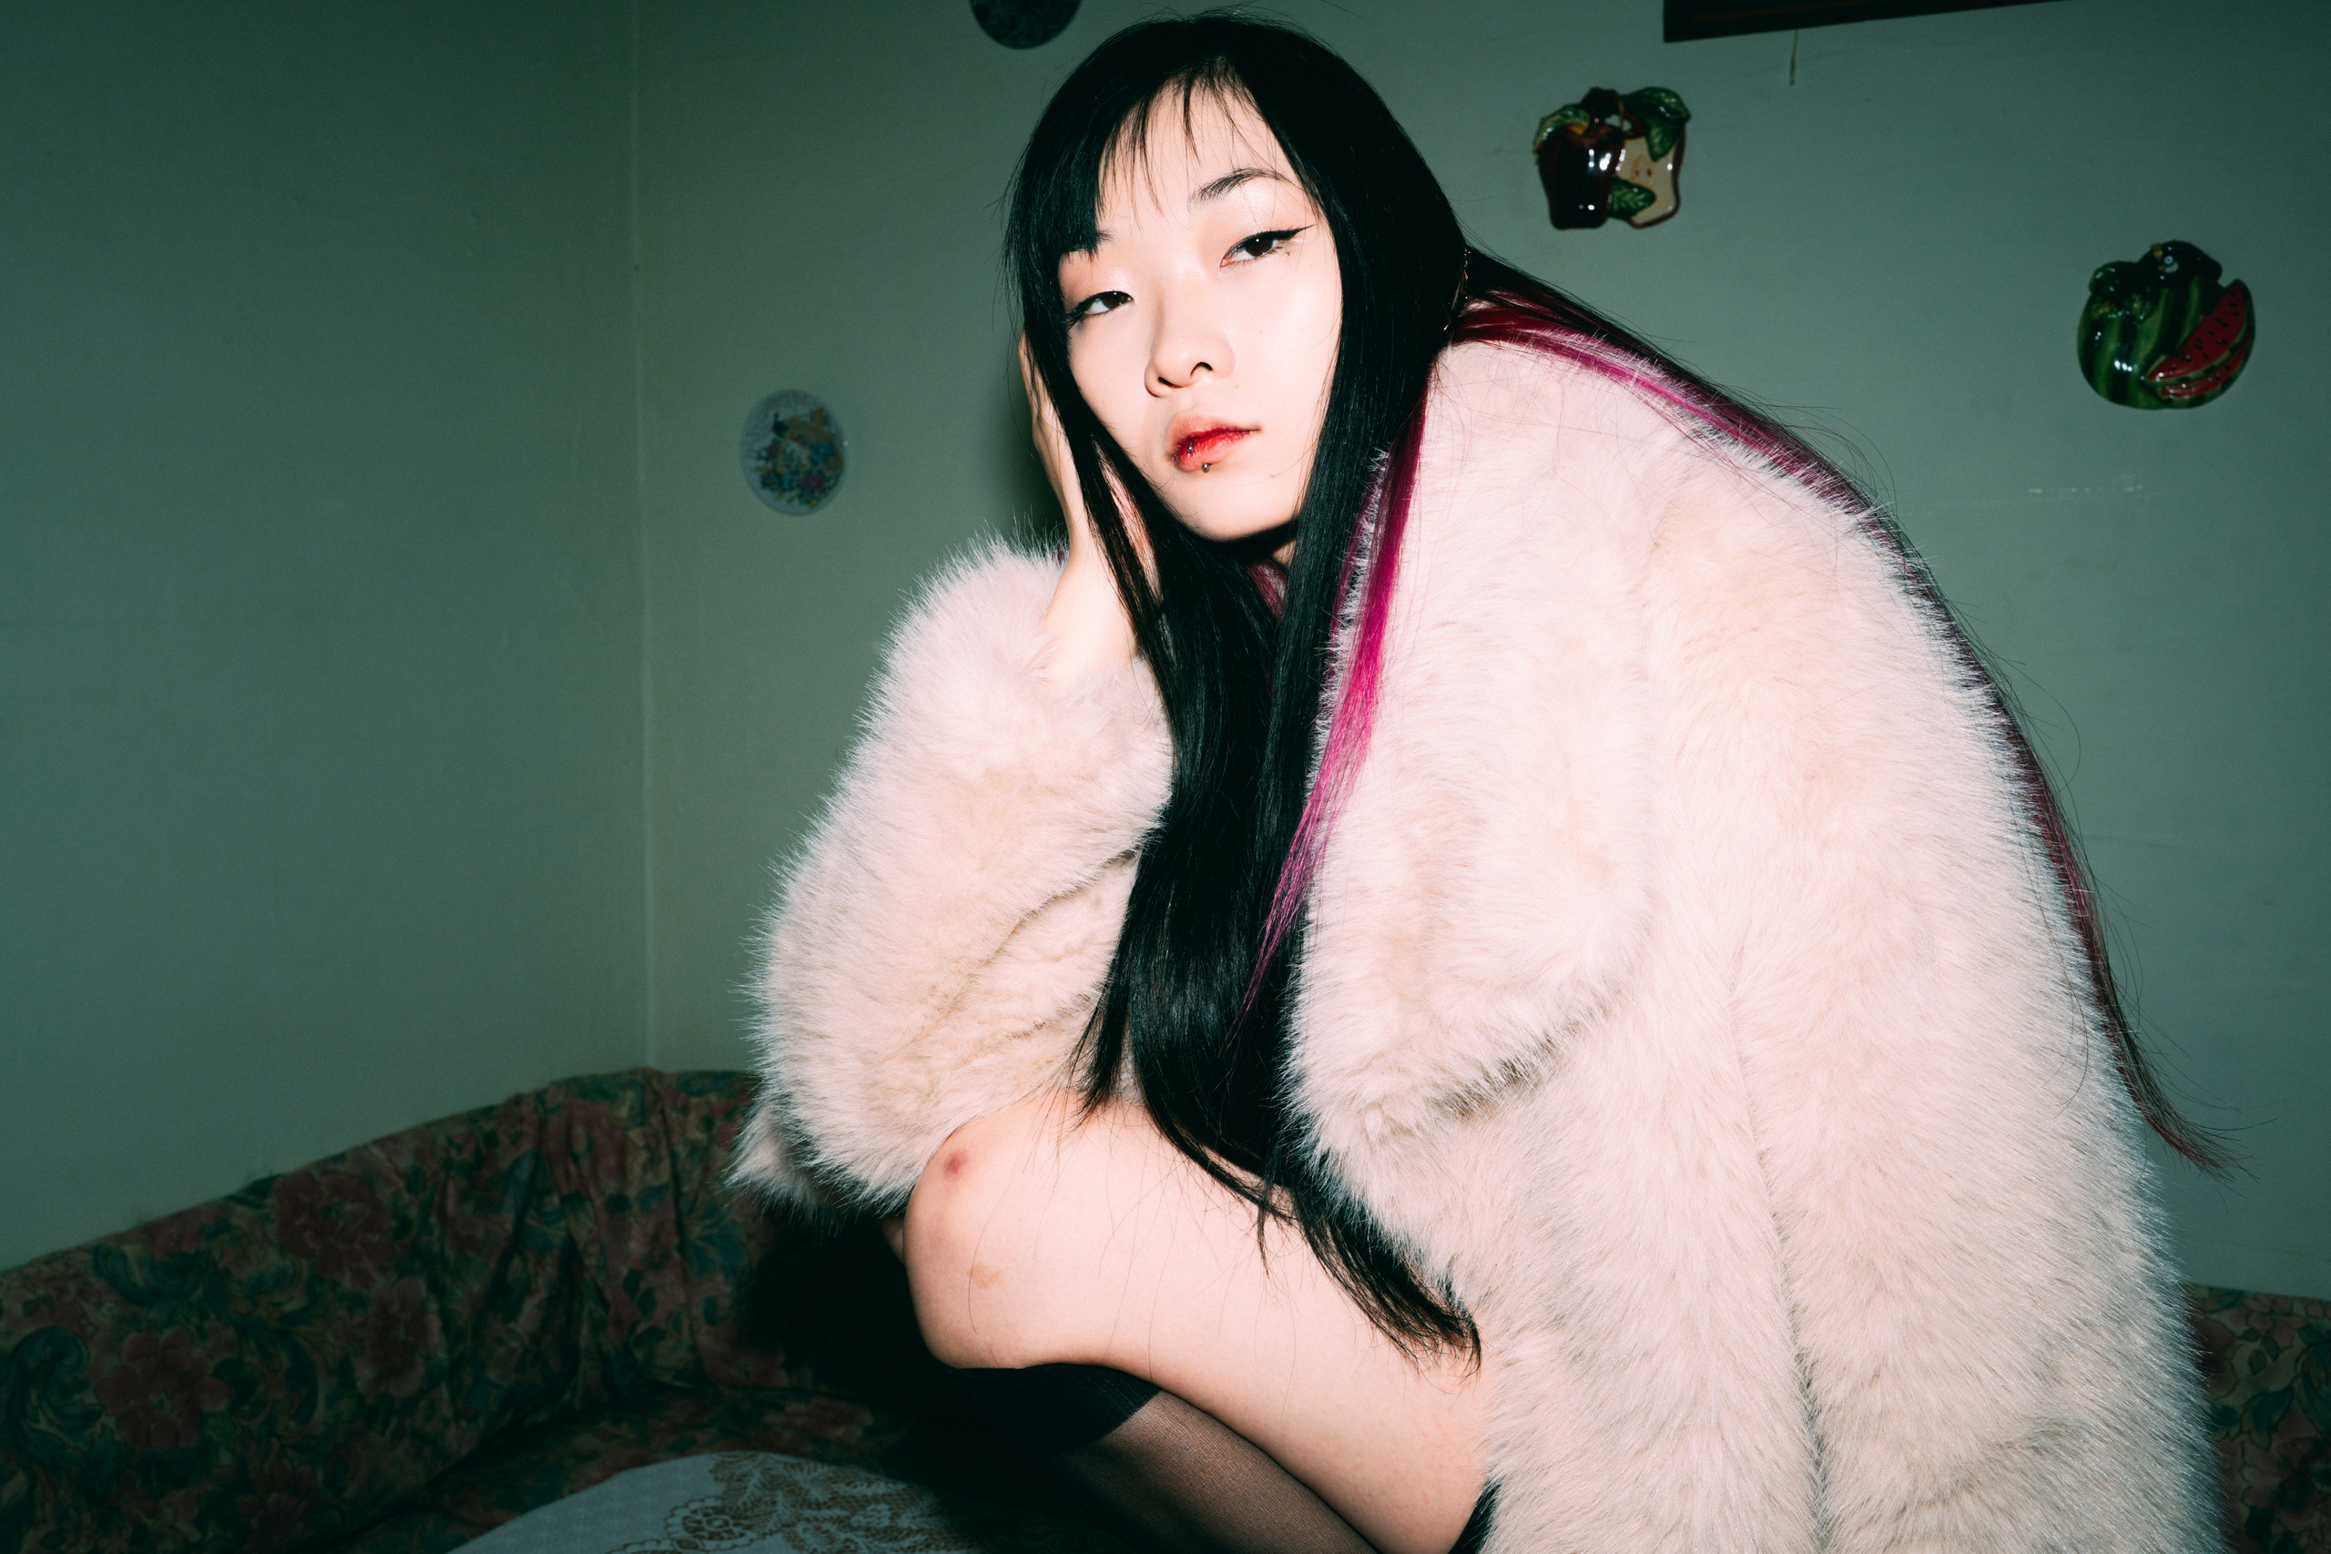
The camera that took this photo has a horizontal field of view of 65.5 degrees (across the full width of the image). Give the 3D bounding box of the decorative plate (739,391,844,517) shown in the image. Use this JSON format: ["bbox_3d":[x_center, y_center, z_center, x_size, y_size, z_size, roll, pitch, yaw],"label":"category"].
[{"bbox_3d":[-0.360,-0.313,1.747,0.120,0.120,0.015,3,6,23],"label":"decorative plate"}]

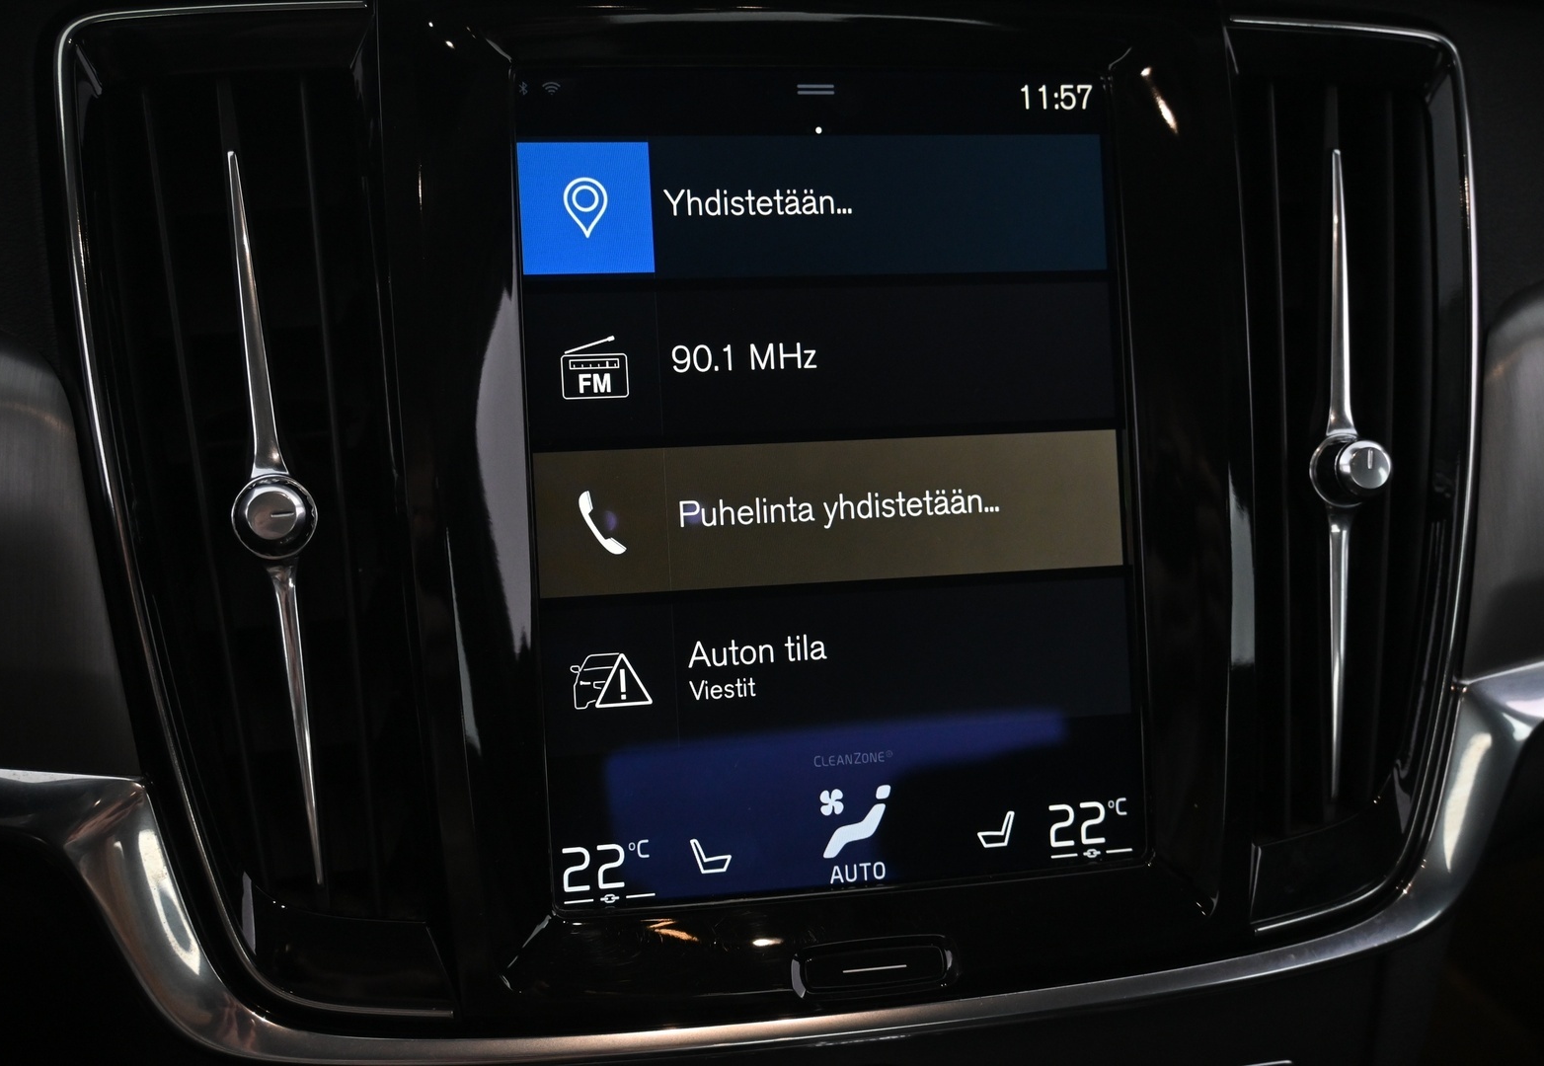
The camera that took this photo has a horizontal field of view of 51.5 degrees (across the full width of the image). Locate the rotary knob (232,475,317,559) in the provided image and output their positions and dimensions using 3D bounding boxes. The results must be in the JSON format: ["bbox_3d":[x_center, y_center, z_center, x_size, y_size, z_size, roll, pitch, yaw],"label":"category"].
[{"bbox_3d":[-0.100,-0.003,0.320,0.017,0.017,0.013,-3,0,-14],"label":"rotary knob"}]

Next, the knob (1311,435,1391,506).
[{"bbox_3d":[0.132,-0.014,0.362,0.017,0.017,0.013,-3,0,-6],"label":"knob"}]

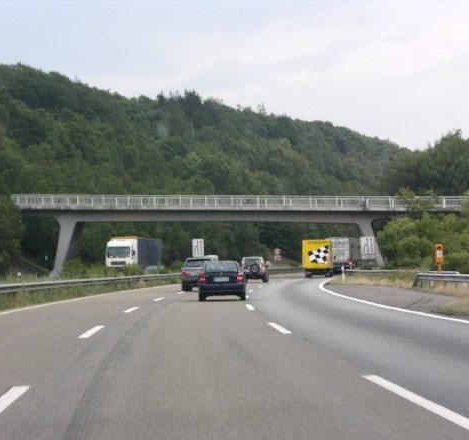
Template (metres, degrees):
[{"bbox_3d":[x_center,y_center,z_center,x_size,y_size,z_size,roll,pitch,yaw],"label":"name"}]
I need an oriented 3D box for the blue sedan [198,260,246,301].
[{"bbox_3d":[-0.420,2.160,66.900,1.670,1.440,4.280,-1,-1,1],"label":"blue sedan"}]

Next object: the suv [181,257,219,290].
[{"bbox_3d":[-1.760,2.860,97.500,1.840,1.720,4.650,-1,-1,2],"label":"suv"}]

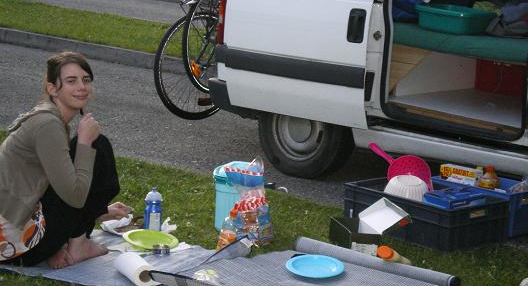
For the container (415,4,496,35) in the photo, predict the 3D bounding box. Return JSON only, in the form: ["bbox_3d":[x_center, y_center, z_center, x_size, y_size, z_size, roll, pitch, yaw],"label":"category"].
[{"bbox_3d":[0.999,-0.639,6.917,0.290,0.115,0.370,-5,13,-36],"label":"container"}]

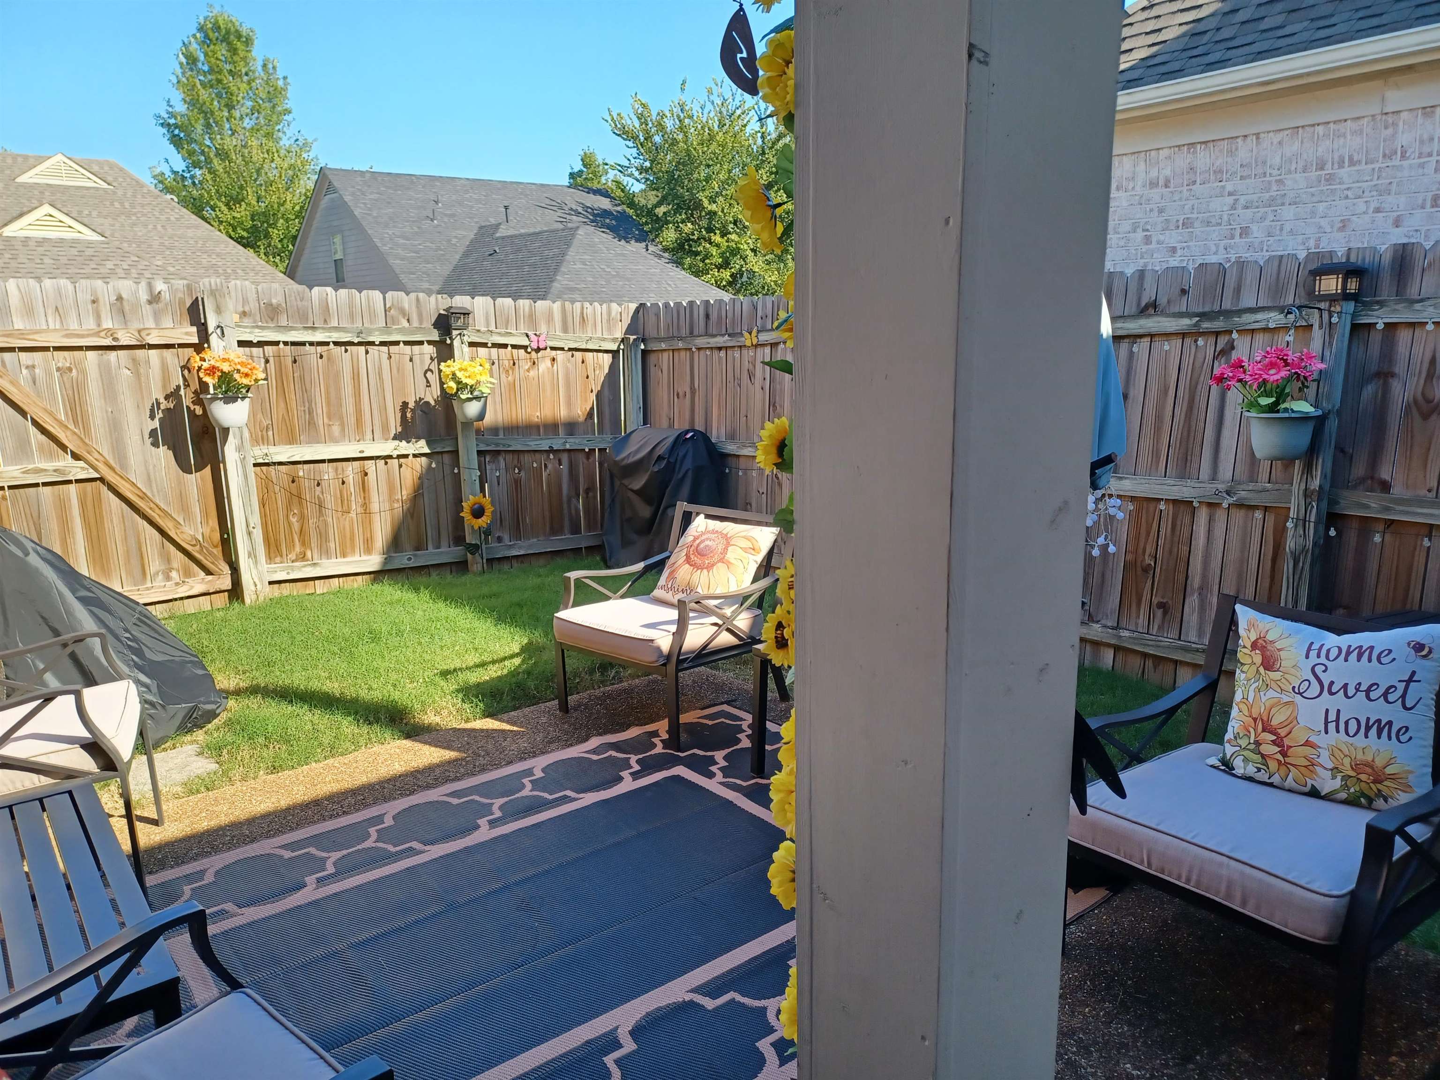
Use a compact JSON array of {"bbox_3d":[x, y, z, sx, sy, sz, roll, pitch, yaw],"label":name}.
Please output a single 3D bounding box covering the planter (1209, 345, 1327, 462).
[{"bbox_3d":[1.963,-0.489,3.722,0.310,0.410,0.360,-11,16,-37],"label":"planter"}]

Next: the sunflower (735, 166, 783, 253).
[{"bbox_3d":[0.042,-0.340,1.072,0.045,0.090,0.085,-18,8,16],"label":"sunflower"}]

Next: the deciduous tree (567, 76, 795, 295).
[{"bbox_3d":[-0.053,-9.701,32.671,8.500,9.000,8.500,-1,13,0],"label":"deciduous tree"}]

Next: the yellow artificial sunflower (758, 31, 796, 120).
[{"bbox_3d":[0.067,-0.459,1.025,0.050,0.088,0.080,-12,16,-39],"label":"yellow artificial sunflower"}]

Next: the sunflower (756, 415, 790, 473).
[{"bbox_3d":[0.061,-0.102,1.125,0.035,0.064,0.062,-10,16,-36],"label":"sunflower"}]

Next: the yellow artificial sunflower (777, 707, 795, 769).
[{"bbox_3d":[0.086,0.229,1.199,0.040,0.072,0.070,-9,15,-30],"label":"yellow artificial sunflower"}]

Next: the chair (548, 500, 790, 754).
[{"bbox_3d":[-0.156,0.309,4.242,0.665,0.770,0.750,9,16,39],"label":"chair"}]

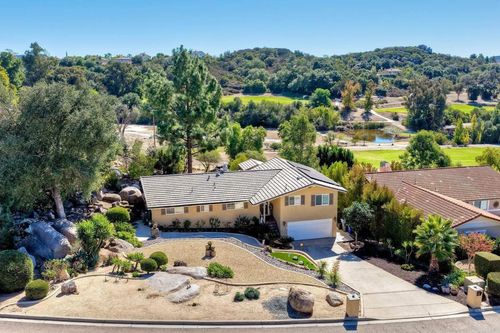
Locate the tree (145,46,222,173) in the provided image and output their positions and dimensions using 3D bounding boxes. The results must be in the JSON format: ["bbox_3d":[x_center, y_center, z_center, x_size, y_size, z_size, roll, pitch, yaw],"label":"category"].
[{"bbox_3d":[-9.607,-7.335,59.088,10.500,20.950,10.500,-2,12,-9],"label":"tree"}]

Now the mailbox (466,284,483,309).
[{"bbox_3d":[15.632,9.097,27.030,0.616,1.377,0.649,-4,13,-16],"label":"mailbox"}]

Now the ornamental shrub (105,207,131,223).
[{"bbox_3d":[-13.250,4.810,39.100,2.200,1.300,2.000,-5,13,-19],"label":"ornamental shrub"}]

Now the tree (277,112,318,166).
[{"bbox_3d":[8.595,-4.364,71.201,6.800,12.040,6.800,1,12,7],"label":"tree"}]

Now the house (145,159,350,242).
[{"bbox_3d":[-1.764,3.570,46.215,21.200,6.300,15.400,-3,12,-11],"label":"house"}]

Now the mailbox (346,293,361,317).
[{"bbox_3d":[6.903,9.379,26.238,0.666,1.271,0.648,-1,12,-4],"label":"mailbox"}]

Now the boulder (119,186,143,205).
[{"bbox_3d":[-13.400,3.300,43.600,2.500,2.000,2.200,-4,13,-17],"label":"boulder"}]

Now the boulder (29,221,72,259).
[{"bbox_3d":[-17.964,6.573,35.000,3.700,2.700,3.000,-7,13,-28],"label":"boulder"}]

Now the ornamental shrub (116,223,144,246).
[{"bbox_3d":[-11.503,6.438,36.800,2.500,1.700,2.000,-4,12,-18],"label":"ornamental shrub"}]

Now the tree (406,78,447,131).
[{"bbox_3d":[81.815,-29.146,182.361,17.500,23.690,17.500,5,13,23],"label":"tree"}]

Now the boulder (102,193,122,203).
[{"bbox_3d":[-15.200,3.450,42.700,2.000,0.900,1.300,-5,13,-20],"label":"boulder"}]

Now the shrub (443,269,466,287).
[{"bbox_3d":[15.750,8.580,29.950,1.600,1.250,1.400,6,14,29],"label":"shrub"}]

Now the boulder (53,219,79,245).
[{"bbox_3d":[-17.801,6.285,37.300,2.600,2.000,2.300,-6,13,-26],"label":"boulder"}]

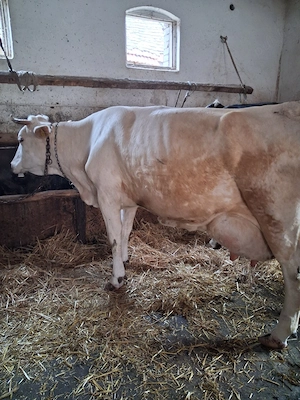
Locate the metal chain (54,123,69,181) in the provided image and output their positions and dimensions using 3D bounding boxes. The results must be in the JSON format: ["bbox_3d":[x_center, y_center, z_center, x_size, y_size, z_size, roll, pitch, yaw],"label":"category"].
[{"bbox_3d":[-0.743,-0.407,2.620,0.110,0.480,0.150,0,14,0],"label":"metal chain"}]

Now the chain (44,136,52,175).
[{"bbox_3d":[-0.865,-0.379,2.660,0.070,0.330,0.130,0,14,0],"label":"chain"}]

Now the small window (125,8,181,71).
[{"bbox_3d":[0.041,-2.111,4.117,0.760,0.752,0.120,-5,15,-22],"label":"small window"}]

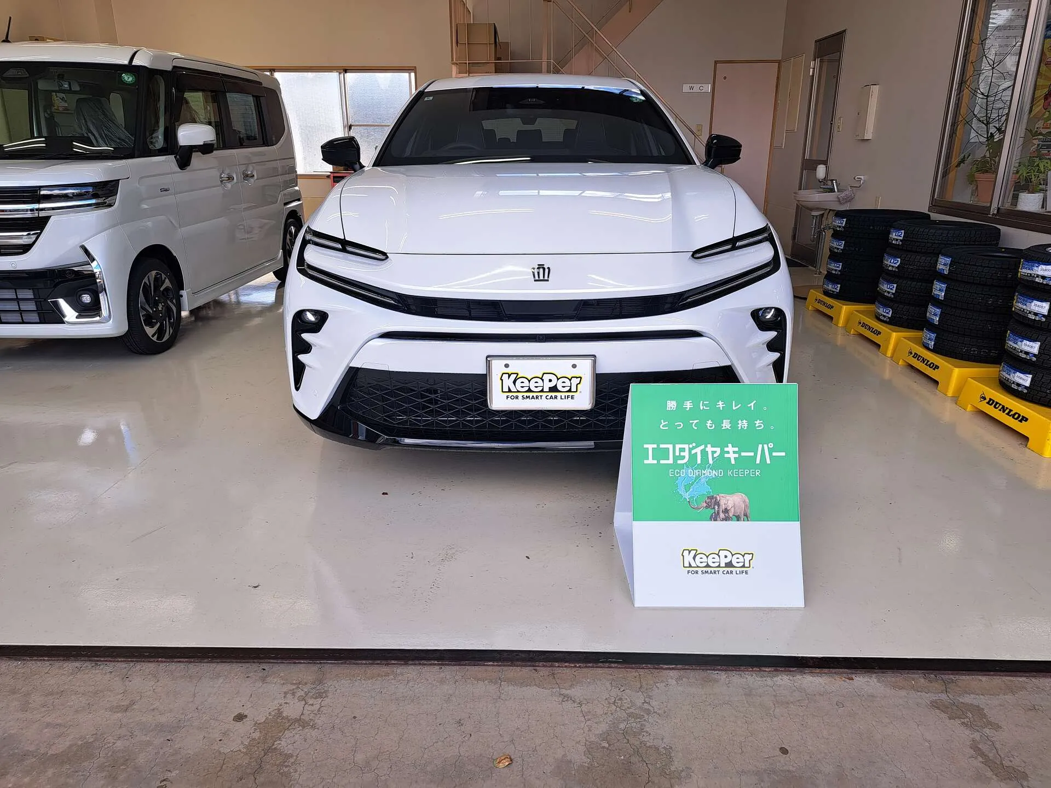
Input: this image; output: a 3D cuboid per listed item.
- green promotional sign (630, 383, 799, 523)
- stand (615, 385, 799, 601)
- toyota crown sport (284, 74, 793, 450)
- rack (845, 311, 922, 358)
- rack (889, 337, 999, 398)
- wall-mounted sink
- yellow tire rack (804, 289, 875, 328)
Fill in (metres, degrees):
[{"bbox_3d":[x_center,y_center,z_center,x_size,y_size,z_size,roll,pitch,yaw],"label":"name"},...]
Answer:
[{"bbox_3d":[0.511,0.156,1.949,0.446,0.367,0.020,0,-3,0],"label":"green promotional sign"},{"bbox_3d":[0.511,0.232,2.037,0.446,0.547,0.439,0,19,0],"label":"stand"},{"bbox_3d":[0.035,-1.101,4.409,1.920,1.565,4.720,0,19,0],"label":"toyota crown sport"},{"bbox_3d":[2.421,-0.383,4.511,0.600,0.143,0.620,0,19,1],"label":"rack"},{"bbox_3d":[2.389,-0.156,3.832,0.600,0.143,0.620,1,19,2],"label":"rack"},{"bbox_3d":[2.505,-1.648,6.266,0.410,0.170,0.470,0,19,0],"label":"wall-mounted sink"},{"bbox_3d":[2.435,-0.619,5.218,0.600,0.143,0.620,0,19,0],"label":"yellow tire rack"}]

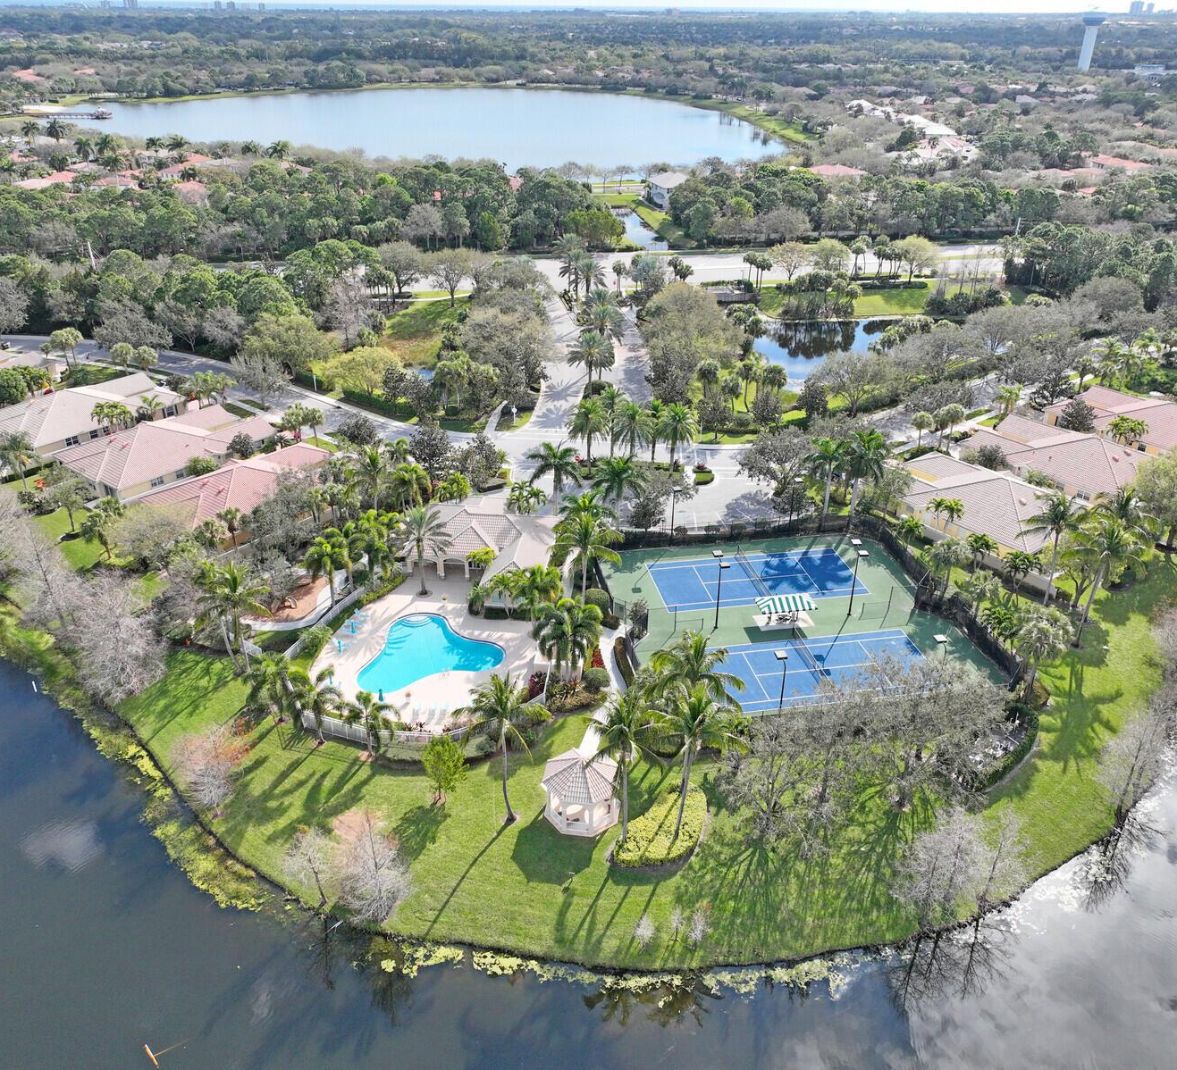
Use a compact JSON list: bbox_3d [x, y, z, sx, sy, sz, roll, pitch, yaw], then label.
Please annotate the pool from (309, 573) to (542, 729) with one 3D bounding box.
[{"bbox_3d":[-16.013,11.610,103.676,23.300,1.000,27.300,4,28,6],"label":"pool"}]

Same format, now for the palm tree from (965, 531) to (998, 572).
[{"bbox_3d":[46.069,2.275,116.733,4.058,5.401,4.058,1,28,0],"label":"palm tree"}]

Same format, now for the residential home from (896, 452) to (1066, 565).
[{"bbox_3d":[50.604,-5.459,129.732,17.100,6.700,25.500,-20,34,-33],"label":"residential home"}]

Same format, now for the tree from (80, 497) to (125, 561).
[{"bbox_3d":[-58.112,-0.141,117.688,4.600,6.600,4.600,1,28,0],"label":"tree"}]

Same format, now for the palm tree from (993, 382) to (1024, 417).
[{"bbox_3d":[68.609,-21.872,162.017,4.400,5.350,4.400,12,30,21],"label":"palm tree"}]

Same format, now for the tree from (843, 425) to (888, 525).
[{"bbox_3d":[34.336,-6.888,124.742,5.700,13.680,5.700,9,29,15],"label":"tree"}]

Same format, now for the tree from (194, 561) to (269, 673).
[{"bbox_3d":[-34.206,8.169,96.644,7.160,12.550,7.160,0,28,0],"label":"tree"}]

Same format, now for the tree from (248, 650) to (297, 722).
[{"bbox_3d":[-28.926,14.175,91.428,4.500,7.280,4.400,1,28,0],"label":"tree"}]

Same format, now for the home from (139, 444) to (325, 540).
[{"bbox_3d":[-43.236,-6.838,130.796,17.400,6.700,25.300,20,34,31],"label":"home"}]

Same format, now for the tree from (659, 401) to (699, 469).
[{"bbox_3d":[12.483,-13.307,139.756,5.909,10.554,5.909,1,28,0],"label":"tree"}]

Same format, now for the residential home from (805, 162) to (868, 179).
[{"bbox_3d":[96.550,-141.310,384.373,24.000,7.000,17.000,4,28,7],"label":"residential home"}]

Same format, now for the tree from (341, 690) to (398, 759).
[{"bbox_3d":[-18.901,16.546,86.793,4.830,7.290,4.830,0,28,0],"label":"tree"}]

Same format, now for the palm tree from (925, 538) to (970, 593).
[{"bbox_3d":[40.201,4.086,111.040,4.800,7.620,4.700,1,28,0],"label":"palm tree"}]

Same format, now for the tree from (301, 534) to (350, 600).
[{"bbox_3d":[-28.576,4.199,108.575,4.800,8.590,4.600,1,28,0],"label":"tree"}]

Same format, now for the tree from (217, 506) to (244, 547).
[{"bbox_3d":[-43.044,-0.531,119.784,3.400,5.860,3.400,-10,30,-19],"label":"tree"}]

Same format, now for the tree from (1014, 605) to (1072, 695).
[{"bbox_3d":[42.704,11.073,95.097,5.350,10.070,5.350,0,28,0],"label":"tree"}]

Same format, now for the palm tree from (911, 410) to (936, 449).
[{"bbox_3d":[49.971,-15.460,148.822,3.400,6.240,3.400,10,30,17],"label":"palm tree"}]

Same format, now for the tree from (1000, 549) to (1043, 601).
[{"bbox_3d":[49.515,4.301,113.643,4.600,4.930,4.100,1,28,0],"label":"tree"}]

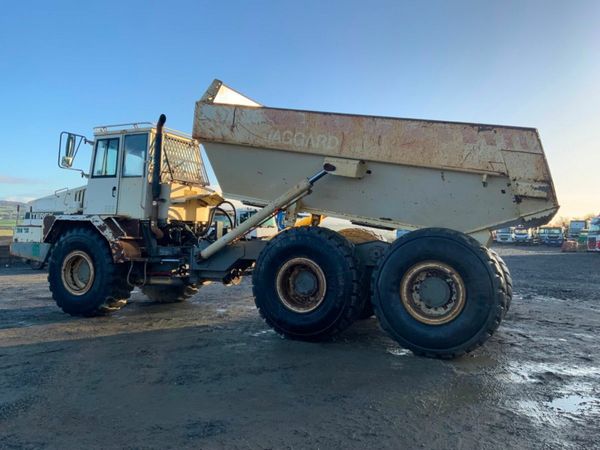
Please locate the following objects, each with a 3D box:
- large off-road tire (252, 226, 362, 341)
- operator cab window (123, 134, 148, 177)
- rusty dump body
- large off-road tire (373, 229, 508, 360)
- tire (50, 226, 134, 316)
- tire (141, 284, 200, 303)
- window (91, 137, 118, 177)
[{"bbox_3d":[0.132,0.808,6.996,1.574,1.559,0.589,0,-1,25],"label":"large off-road tire"},{"bbox_3d":[-2.882,-1.207,8.794,0.544,0.749,0.050,0,-4,25],"label":"operator cab window"},{"bbox_3d":[1.177,-0.948,7.678,5.037,1.639,2.606,10,3,25],"label":"rusty dump body"},{"bbox_3d":[1.705,0.815,6.269,1.574,1.559,0.589,0,-1,25],"label":"large off-road tire"},{"bbox_3d":[-3.619,0.793,8.746,1.574,1.559,0.589,0,-1,25],"label":"tire"},{"bbox_3d":[-2.752,0.832,10.605,1.574,1.559,0.589,0,-1,25],"label":"tire"},{"bbox_3d":[-3.496,-1.200,9.079,0.584,0.715,0.050,0,-4,25],"label":"window"}]

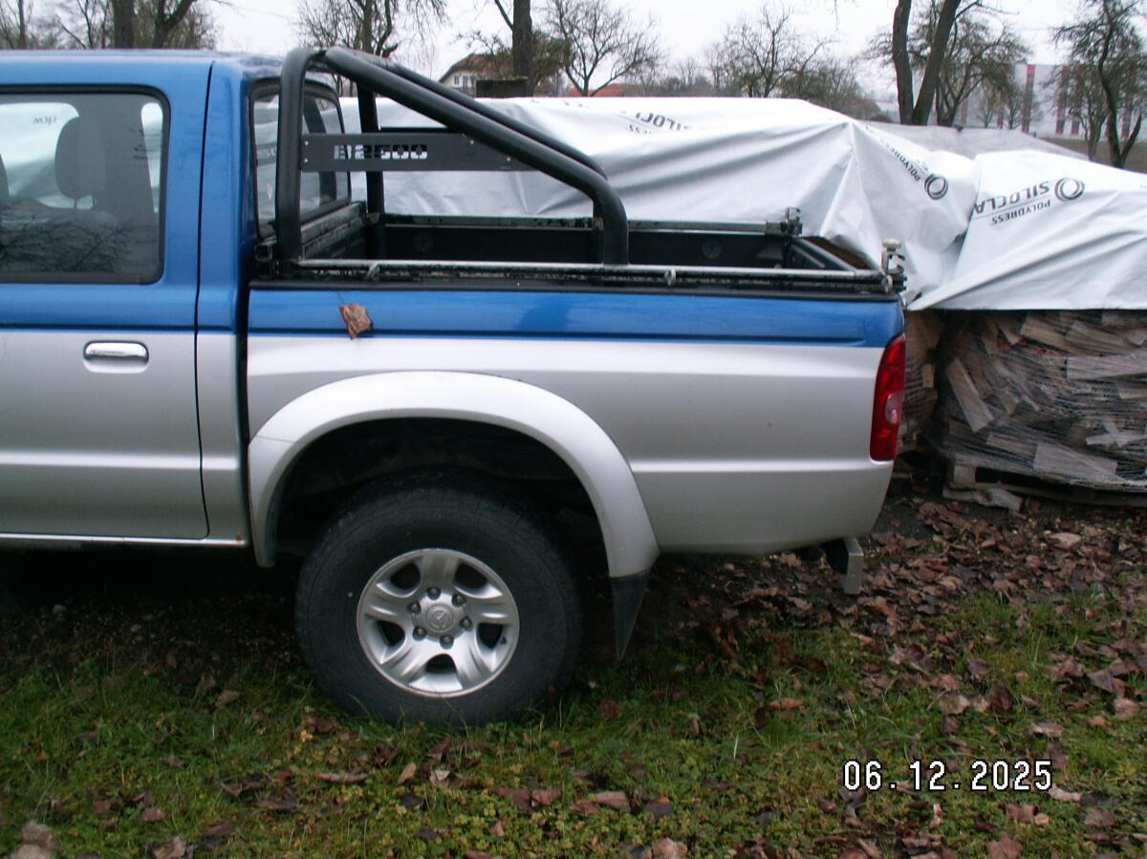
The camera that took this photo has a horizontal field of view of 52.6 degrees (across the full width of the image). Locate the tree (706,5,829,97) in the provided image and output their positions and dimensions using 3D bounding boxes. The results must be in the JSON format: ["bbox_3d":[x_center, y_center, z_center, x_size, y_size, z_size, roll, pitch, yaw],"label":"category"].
[{"bbox_3d":[7.022,-12.831,43.091,4.654,5.616,4.282,1,15,0],"label":"tree"}]

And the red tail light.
[{"bbox_3d":[0.775,-0.093,2.886,0.094,0.322,0.140,1,15,0],"label":"red tail light"}]

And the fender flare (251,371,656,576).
[{"bbox_3d":[-0.290,0.099,2.861,0.978,0.507,0.115,1,15,0],"label":"fender flare"}]

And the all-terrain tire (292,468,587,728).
[{"bbox_3d":[-0.347,0.464,3.064,0.734,0.715,0.240,1,15,0],"label":"all-terrain tire"}]

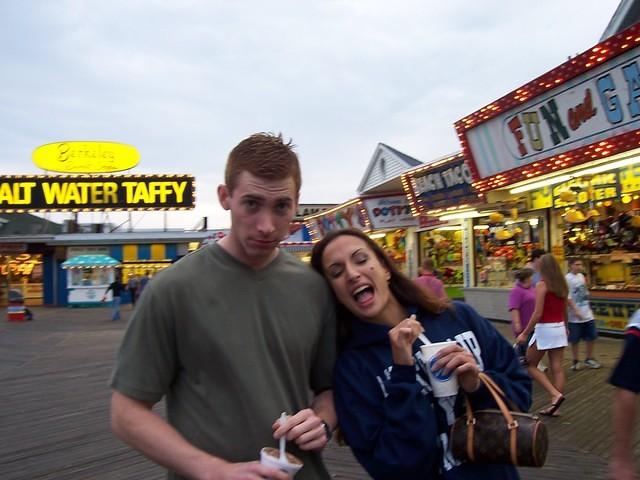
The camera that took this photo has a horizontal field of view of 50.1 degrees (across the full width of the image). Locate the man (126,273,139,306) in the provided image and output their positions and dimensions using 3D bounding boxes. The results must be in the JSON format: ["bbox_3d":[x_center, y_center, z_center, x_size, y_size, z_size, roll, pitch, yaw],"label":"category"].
[{"bbox_3d":[-9.593,2.735,35.000,0.520,1.740,0.420,-2,-3,6],"label":"man"}]

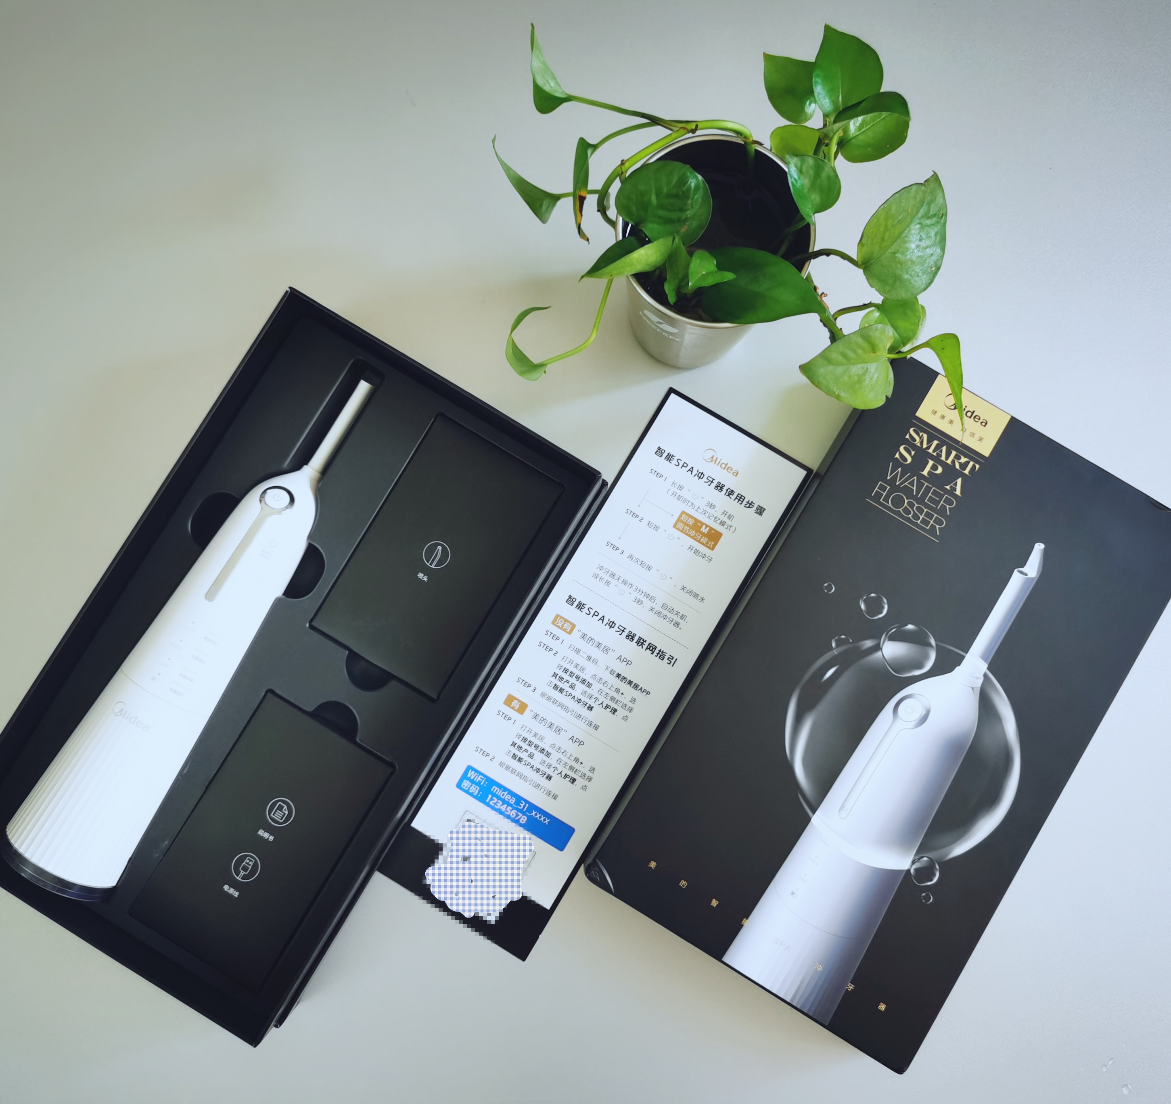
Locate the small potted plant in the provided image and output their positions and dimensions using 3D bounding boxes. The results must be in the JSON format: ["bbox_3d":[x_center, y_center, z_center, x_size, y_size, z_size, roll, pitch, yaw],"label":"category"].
[{"bbox_3d":[0.066,-0.142,0.541,0.210,0.150,0.170,0,84,0],"label":"small potted plant"}]

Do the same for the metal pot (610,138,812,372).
[{"bbox_3d":[0.056,-0.134,0.557,0.087,0.117,0.087,0,84,0],"label":"metal pot"}]

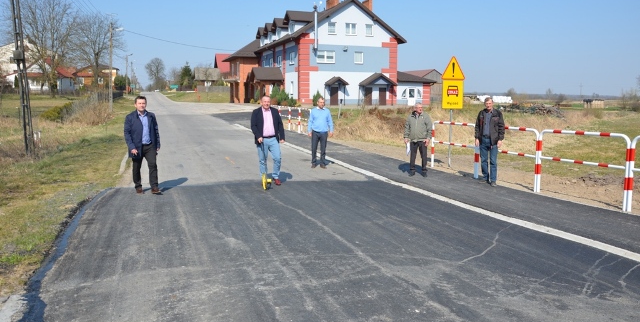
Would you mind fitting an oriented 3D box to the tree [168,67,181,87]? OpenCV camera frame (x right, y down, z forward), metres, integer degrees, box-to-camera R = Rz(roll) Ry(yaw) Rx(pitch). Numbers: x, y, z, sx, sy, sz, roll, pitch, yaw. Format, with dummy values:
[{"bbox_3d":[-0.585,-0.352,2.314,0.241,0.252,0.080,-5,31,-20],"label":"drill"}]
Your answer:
[{"bbox_3d":[-46.956,-26.775,154.583,4.000,7.000,4.000,0,8,0],"label":"tree"}]

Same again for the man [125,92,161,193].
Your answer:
[{"bbox_3d":[-3.215,-0.283,8.691,0.640,1.770,0.460,-3,8,-21],"label":"man"}]

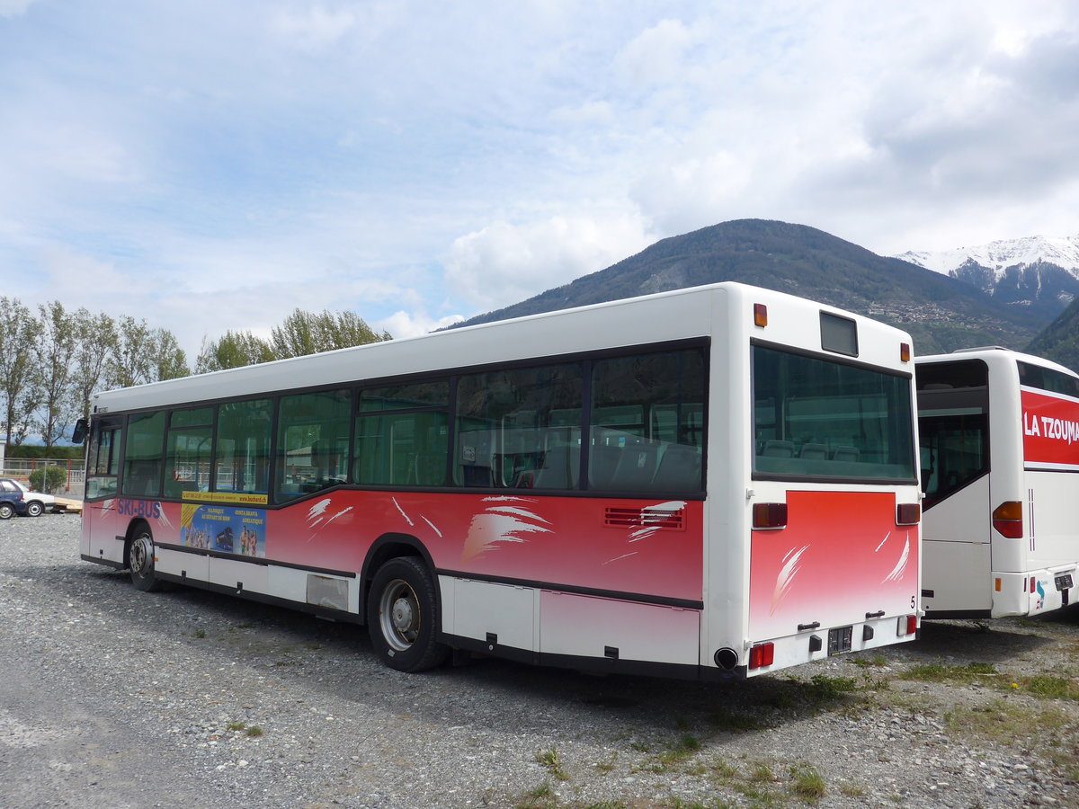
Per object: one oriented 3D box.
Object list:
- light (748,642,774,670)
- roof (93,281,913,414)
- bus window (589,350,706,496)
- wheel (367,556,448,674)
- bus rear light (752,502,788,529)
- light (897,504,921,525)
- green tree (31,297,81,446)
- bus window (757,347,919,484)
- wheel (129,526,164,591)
[{"bbox_3d":[1.291,1.469,5.290,0.240,0.132,0.055,6,-7,-43],"label":"light"},{"bbox_3d":[-1.930,-0.210,10.426,2.480,0.380,11.650,6,-7,-43],"label":"roof"},{"bbox_3d":[0.674,0.121,5.855,0.060,0.930,0.970,6,-7,-43],"label":"bus window"},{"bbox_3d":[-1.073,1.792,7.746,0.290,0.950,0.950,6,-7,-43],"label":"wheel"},{"bbox_3d":[1.376,0.663,5.421,0.365,0.142,0.055,6,-7,-43],"label":"bus rear light"},{"bbox_3d":[2.727,0.810,6.702,0.365,0.142,0.055,6,-7,-43],"label":"light"},{"bbox_3d":[-36.357,-1.691,68.000,3.300,12.600,3.300,4,-6,-28],"label":"green tree"},{"bbox_3d":[2.072,0.123,6.152,2.220,0.810,0.060,6,-7,-43],"label":"bus window"},{"bbox_3d":[-5.124,1.984,11.998,0.290,0.950,0.950,6,-7,-43],"label":"wheel"}]

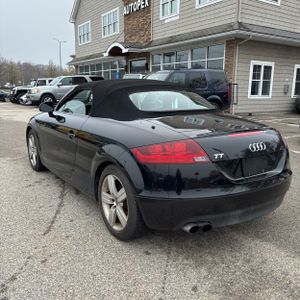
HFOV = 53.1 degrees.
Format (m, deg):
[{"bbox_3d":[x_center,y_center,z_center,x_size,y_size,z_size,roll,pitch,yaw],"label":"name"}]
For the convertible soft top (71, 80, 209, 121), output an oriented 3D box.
[{"bbox_3d":[0.026,-0.591,3.383,1.360,0.410,1.430,-8,15,-35],"label":"convertible soft top"}]

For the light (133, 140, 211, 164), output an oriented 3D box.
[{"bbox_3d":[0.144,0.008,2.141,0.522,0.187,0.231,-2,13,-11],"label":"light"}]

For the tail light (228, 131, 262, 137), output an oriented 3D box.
[{"bbox_3d":[0.787,-0.131,2.413,0.460,0.035,0.050,-8,15,-35],"label":"tail light"}]

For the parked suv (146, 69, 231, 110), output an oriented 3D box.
[{"bbox_3d":[0.982,-2.351,12.459,4.800,1.860,1.930,-6,14,-30],"label":"parked suv"}]

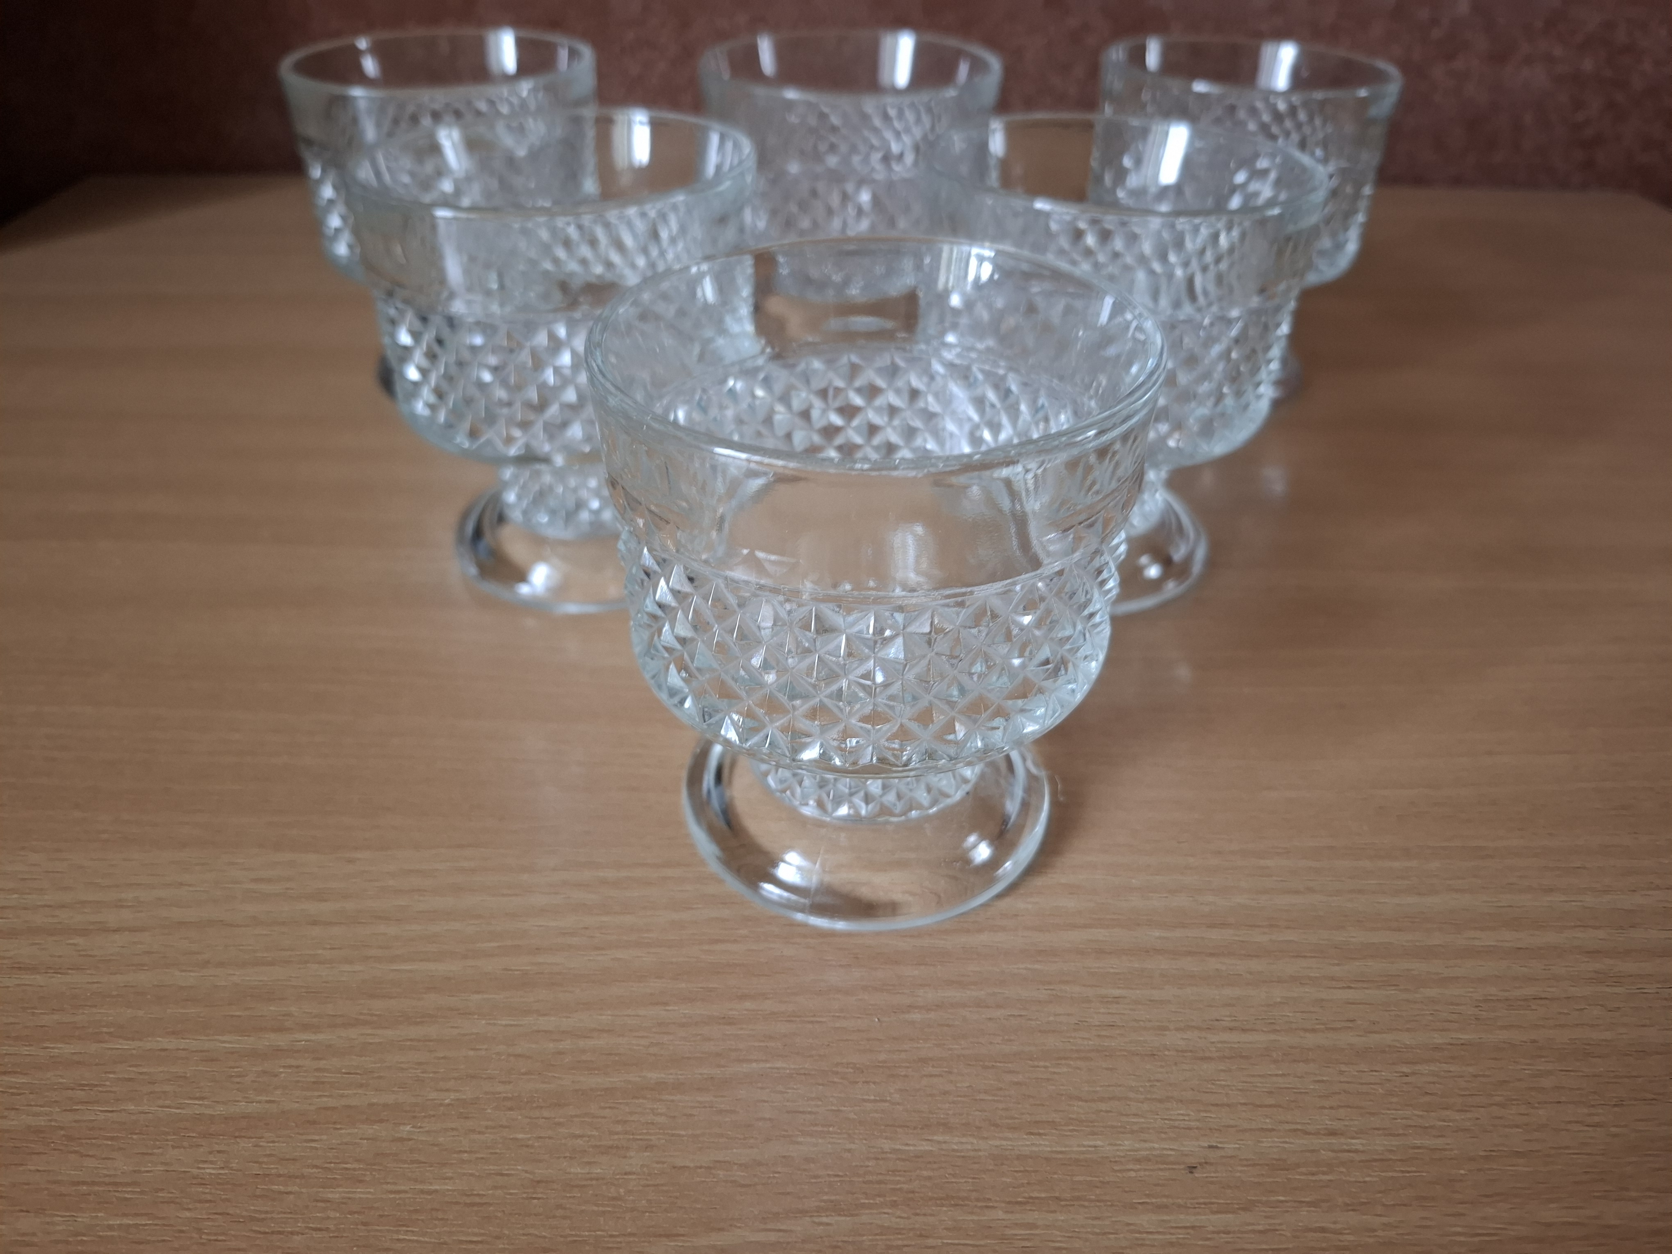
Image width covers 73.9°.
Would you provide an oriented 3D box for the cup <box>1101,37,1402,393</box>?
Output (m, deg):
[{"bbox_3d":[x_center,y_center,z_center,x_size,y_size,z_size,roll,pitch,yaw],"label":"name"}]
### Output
[{"bbox_3d":[0.112,-0.118,0.332,0.081,0.092,0.081,1,38,0],"label":"cup"}]

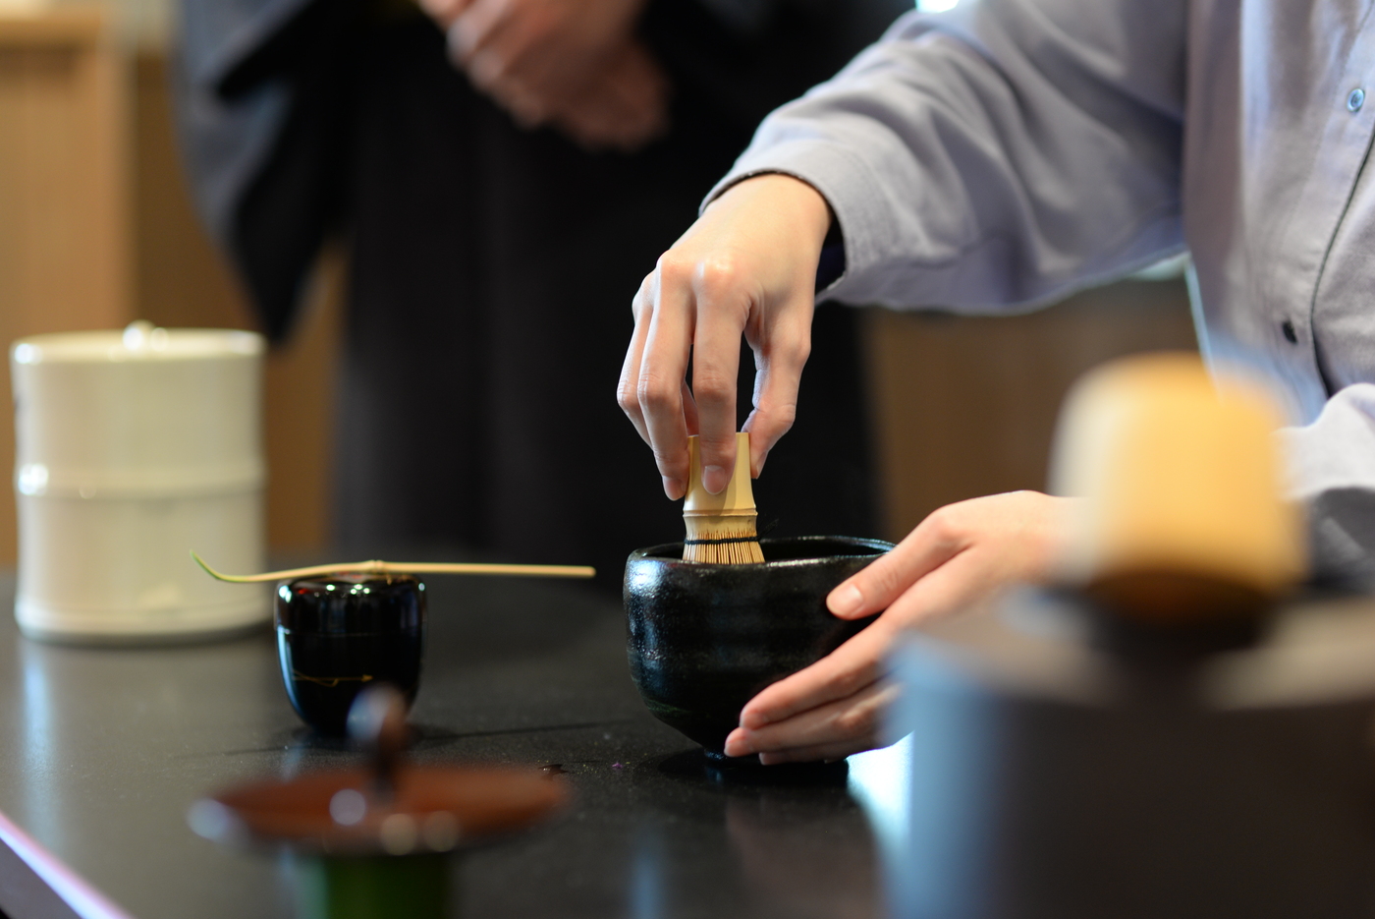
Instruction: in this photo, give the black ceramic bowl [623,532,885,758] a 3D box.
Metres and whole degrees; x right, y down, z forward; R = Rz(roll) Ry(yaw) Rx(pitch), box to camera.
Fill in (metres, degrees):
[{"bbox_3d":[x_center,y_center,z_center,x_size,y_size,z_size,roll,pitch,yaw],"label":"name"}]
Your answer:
[{"bbox_3d":[0.030,0.082,1.386,0.119,0.088,0.119,-1,5,0],"label":"black ceramic bowl"}]

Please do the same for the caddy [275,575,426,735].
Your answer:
[{"bbox_3d":[-0.152,0.088,1.465,0.068,0.069,0.068,-1,5,0],"label":"caddy"}]

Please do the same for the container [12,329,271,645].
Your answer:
[{"bbox_3d":[-0.314,0.008,1.855,0.145,0.169,0.145,-1,5,0],"label":"container"}]

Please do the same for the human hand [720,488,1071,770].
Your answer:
[{"bbox_3d":[0.092,0.073,1.350,0.175,0.080,0.075,-31,0,3],"label":"human hand"}]

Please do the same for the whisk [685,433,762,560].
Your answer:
[{"bbox_3d":[0.015,0.045,1.389,0.054,0.112,0.054,-1,5,0],"label":"whisk"}]

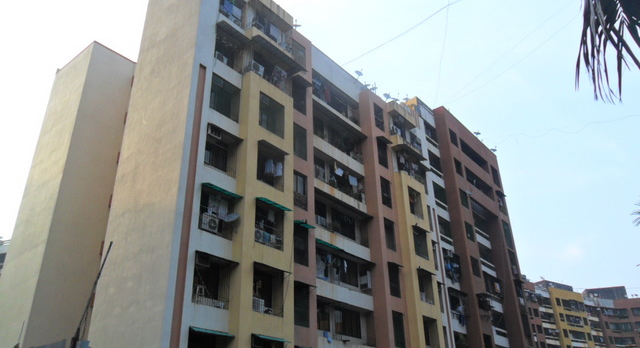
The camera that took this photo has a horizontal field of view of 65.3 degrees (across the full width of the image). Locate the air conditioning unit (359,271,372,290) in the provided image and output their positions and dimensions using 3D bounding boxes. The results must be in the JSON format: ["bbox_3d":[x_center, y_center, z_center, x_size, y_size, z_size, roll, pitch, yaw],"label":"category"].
[{"bbox_3d":[2.784,6.428,29.964,0.550,1.020,0.390,-22,-34,34],"label":"air conditioning unit"}]

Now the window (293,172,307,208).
[{"bbox_3d":[-1.029,0.864,25.332,0.201,1.972,1.076,-22,-33,33],"label":"window"}]

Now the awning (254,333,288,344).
[{"bbox_3d":[-1.925,6.578,19.958,0.460,0.210,1.810,-22,-34,34],"label":"awning"}]

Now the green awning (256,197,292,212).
[{"bbox_3d":[-1.973,1.366,22.253,0.604,0.211,1.831,-22,-33,33],"label":"green awning"}]

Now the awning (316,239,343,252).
[{"bbox_3d":[0.299,3.716,26.353,0.453,0.211,2.465,-22,-33,33],"label":"awning"}]

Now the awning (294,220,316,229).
[{"bbox_3d":[-0.747,2.447,24.323,0.433,0.191,1.147,-22,-33,33],"label":"awning"}]

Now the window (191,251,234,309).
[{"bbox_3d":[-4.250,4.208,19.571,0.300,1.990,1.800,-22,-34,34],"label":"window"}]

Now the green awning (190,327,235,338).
[{"bbox_3d":[-3.948,5.862,18.506,0.470,0.220,1.820,-22,-34,34],"label":"green awning"}]

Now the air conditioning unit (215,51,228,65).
[{"bbox_3d":[-4.887,-5.511,24.392,0.310,0.550,0.760,-22,-34,34],"label":"air conditioning unit"}]

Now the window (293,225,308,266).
[{"bbox_3d":[-0.900,3.470,24.458,0.200,1.980,1.120,-22,-34,34],"label":"window"}]

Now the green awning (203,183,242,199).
[{"bbox_3d":[-4.055,0.700,20.947,0.523,0.181,1.801,-22,-33,33],"label":"green awning"}]

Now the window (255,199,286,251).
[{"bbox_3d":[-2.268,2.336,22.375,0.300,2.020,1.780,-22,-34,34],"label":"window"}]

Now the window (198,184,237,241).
[{"bbox_3d":[-4.296,1.624,20.703,0.252,1.992,1.771,-22,-33,33],"label":"window"}]

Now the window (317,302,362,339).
[{"bbox_3d":[1.062,8.075,27.314,0.200,1.420,4.120,-22,-34,34],"label":"window"}]

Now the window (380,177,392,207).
[{"bbox_3d":[4.277,1.239,32.619,0.201,2.012,1.137,-22,-33,33],"label":"window"}]

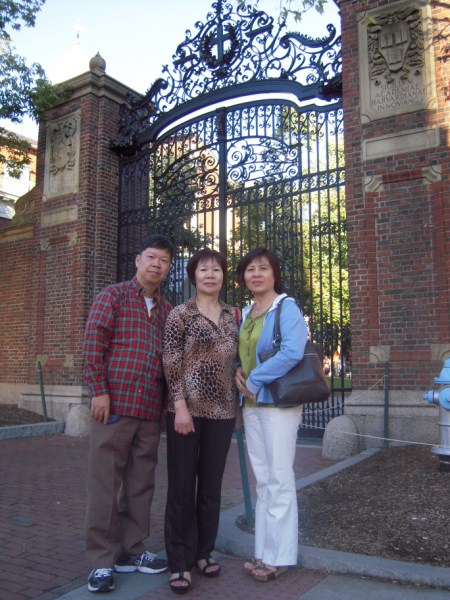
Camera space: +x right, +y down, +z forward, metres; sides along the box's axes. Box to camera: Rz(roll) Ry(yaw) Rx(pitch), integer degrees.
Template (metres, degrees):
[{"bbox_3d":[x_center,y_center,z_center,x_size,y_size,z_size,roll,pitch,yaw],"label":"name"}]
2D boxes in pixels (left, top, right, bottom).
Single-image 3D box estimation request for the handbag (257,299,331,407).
[{"bbox_3d":[0.335,0.259,2.902,0.340,0.520,0.150,4,-9,-25],"label":"handbag"}]

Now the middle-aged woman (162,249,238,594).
[{"bbox_3d":[-0.115,0.519,2.886,0.440,1.570,0.360,2,-8,-12],"label":"middle-aged woman"}]

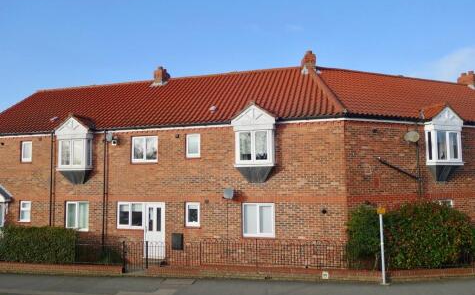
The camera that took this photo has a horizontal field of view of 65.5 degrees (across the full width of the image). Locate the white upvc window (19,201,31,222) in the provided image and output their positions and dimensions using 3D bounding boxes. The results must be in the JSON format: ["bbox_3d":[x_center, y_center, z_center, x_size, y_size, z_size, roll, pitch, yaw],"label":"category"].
[{"bbox_3d":[-8.936,2.719,15.629,0.582,0.863,0.100,-2,-5,16],"label":"white upvc window"}]

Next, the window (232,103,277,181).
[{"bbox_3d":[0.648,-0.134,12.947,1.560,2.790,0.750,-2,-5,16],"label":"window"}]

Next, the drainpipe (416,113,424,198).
[{"bbox_3d":[6.497,1.476,13.112,0.080,4.942,0.090,2,-6,-21],"label":"drainpipe"}]

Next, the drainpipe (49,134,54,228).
[{"bbox_3d":[-7.766,1.800,15.411,0.080,4.946,0.090,-2,-6,17],"label":"drainpipe"}]

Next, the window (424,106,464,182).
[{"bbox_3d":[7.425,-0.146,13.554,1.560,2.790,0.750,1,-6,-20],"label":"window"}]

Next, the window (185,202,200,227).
[{"bbox_3d":[-1.635,2.493,13.604,0.587,0.890,0.100,-2,-6,17],"label":"window"}]

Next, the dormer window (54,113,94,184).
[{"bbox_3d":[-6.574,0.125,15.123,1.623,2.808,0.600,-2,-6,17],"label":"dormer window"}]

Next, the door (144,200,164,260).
[{"bbox_3d":[-3.129,3.136,14.000,0.891,2.085,0.100,-2,-6,17],"label":"door"}]

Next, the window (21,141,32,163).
[{"bbox_3d":[-9.181,0.217,16.133,0.602,0.931,0.100,-2,-6,17],"label":"window"}]

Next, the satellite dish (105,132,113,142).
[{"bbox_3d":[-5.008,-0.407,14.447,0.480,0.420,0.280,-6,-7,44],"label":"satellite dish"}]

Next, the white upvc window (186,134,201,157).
[{"bbox_3d":[-1.647,-0.046,13.853,0.577,0.905,0.100,-2,-6,17],"label":"white upvc window"}]

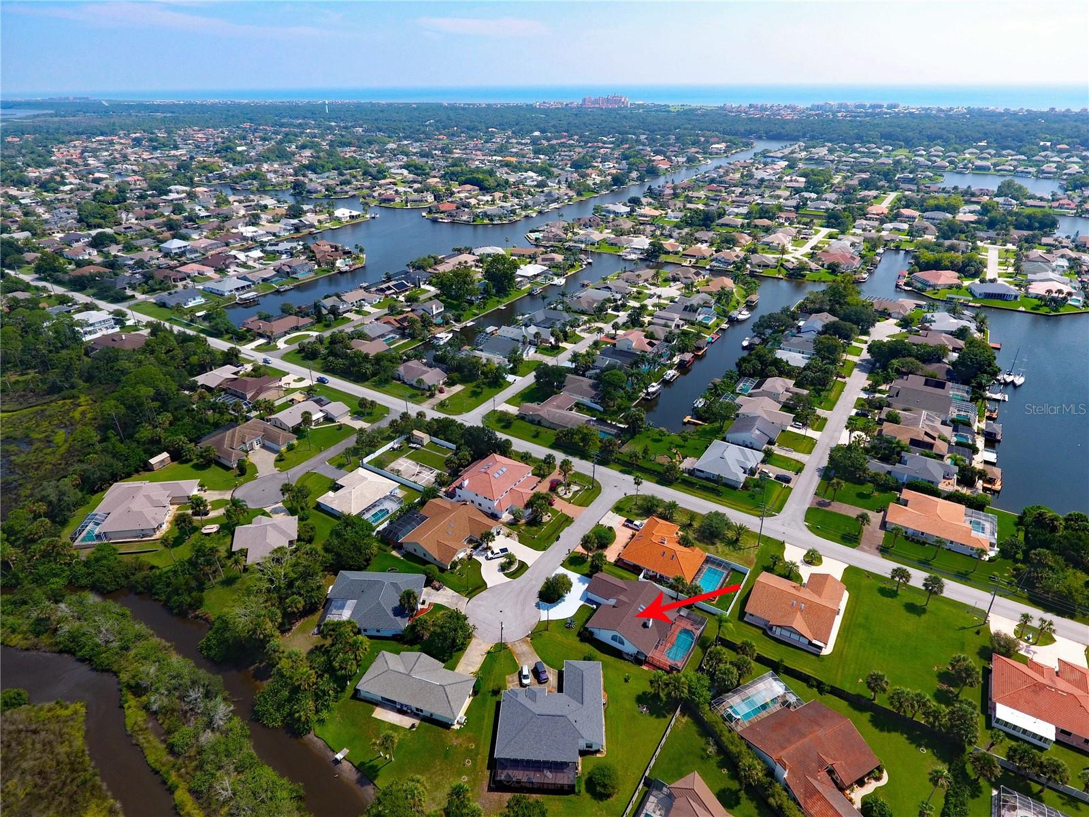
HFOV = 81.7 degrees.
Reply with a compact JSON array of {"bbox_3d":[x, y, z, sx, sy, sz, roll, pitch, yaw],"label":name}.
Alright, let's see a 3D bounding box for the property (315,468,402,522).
[{"bbox_3d":[-58.726,25.577,195.702,18.500,5.400,20.000,16,32,29],"label":"property"}]

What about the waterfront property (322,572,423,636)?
[{"bbox_3d":[-42.424,46.739,154.592,22.600,5.400,19.000,1,27,4],"label":"waterfront property"}]

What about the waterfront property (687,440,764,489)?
[{"bbox_3d":[58.847,16.658,200.410,16.300,5.200,19.900,16,31,29],"label":"waterfront property"}]

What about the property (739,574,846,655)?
[{"bbox_3d":[58.448,44.132,146.186,17.800,5.700,22.500,16,31,29],"label":"property"}]

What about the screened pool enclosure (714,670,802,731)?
[{"bbox_3d":[41.441,57.743,122.723,15.700,3.000,8.000,-13,30,-24],"label":"screened pool enclosure"}]

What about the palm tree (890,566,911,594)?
[{"bbox_3d":[88.660,43.405,157.169,4.900,7.500,4.900,16,32,29],"label":"palm tree"}]

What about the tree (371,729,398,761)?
[{"bbox_3d":[-28.789,60.680,113.282,4.000,7.000,4.000,0,27,0],"label":"tree"}]

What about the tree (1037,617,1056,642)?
[{"bbox_3d":[113.257,51.018,142.806,4.100,6.900,4.100,16,32,29],"label":"tree"}]

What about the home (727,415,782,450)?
[{"bbox_3d":[75.137,8.575,226.522,16.300,5.800,16.700,16,32,29],"label":"home"}]

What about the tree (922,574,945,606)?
[{"bbox_3d":[89.781,42.562,145.986,4.900,8.400,4.900,0,27,0],"label":"tree"}]

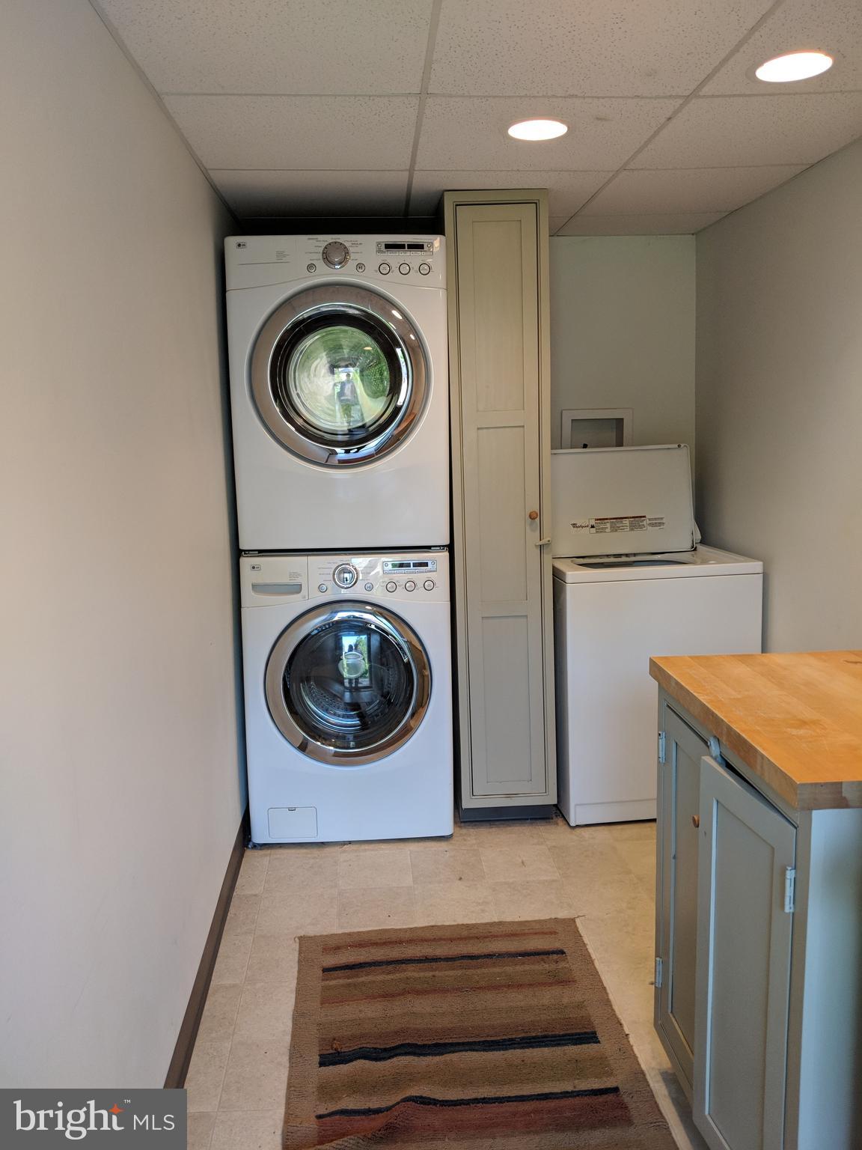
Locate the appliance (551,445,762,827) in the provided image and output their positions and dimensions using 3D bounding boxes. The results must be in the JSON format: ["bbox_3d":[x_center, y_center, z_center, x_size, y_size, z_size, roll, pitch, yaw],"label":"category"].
[{"bbox_3d":[0.778,0.181,3.441,0.680,1.320,0.670,-2,10,-6],"label":"appliance"}]

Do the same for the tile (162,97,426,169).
[{"bbox_3d":[-0.328,-1.135,2.301,0.590,0.018,0.600,-2,10,-3],"label":"tile"}]

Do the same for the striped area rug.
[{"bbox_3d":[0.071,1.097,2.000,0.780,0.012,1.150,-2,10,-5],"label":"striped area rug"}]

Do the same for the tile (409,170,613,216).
[{"bbox_3d":[0.233,-1.249,2.930,0.605,0.018,0.600,-2,10,-3],"label":"tile"}]

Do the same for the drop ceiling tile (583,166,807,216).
[{"bbox_3d":[0.824,-1.271,2.966,0.560,0.018,0.600,-1,9,-2],"label":"drop ceiling tile"}]

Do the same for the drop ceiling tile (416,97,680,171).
[{"bbox_3d":[0.271,-1.151,2.337,0.605,0.018,0.600,-2,10,-3],"label":"drop ceiling tile"}]

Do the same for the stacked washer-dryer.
[{"bbox_3d":[-0.289,-0.107,3.257,0.686,1.985,0.760,-1,9,-1],"label":"stacked washer-dryer"}]

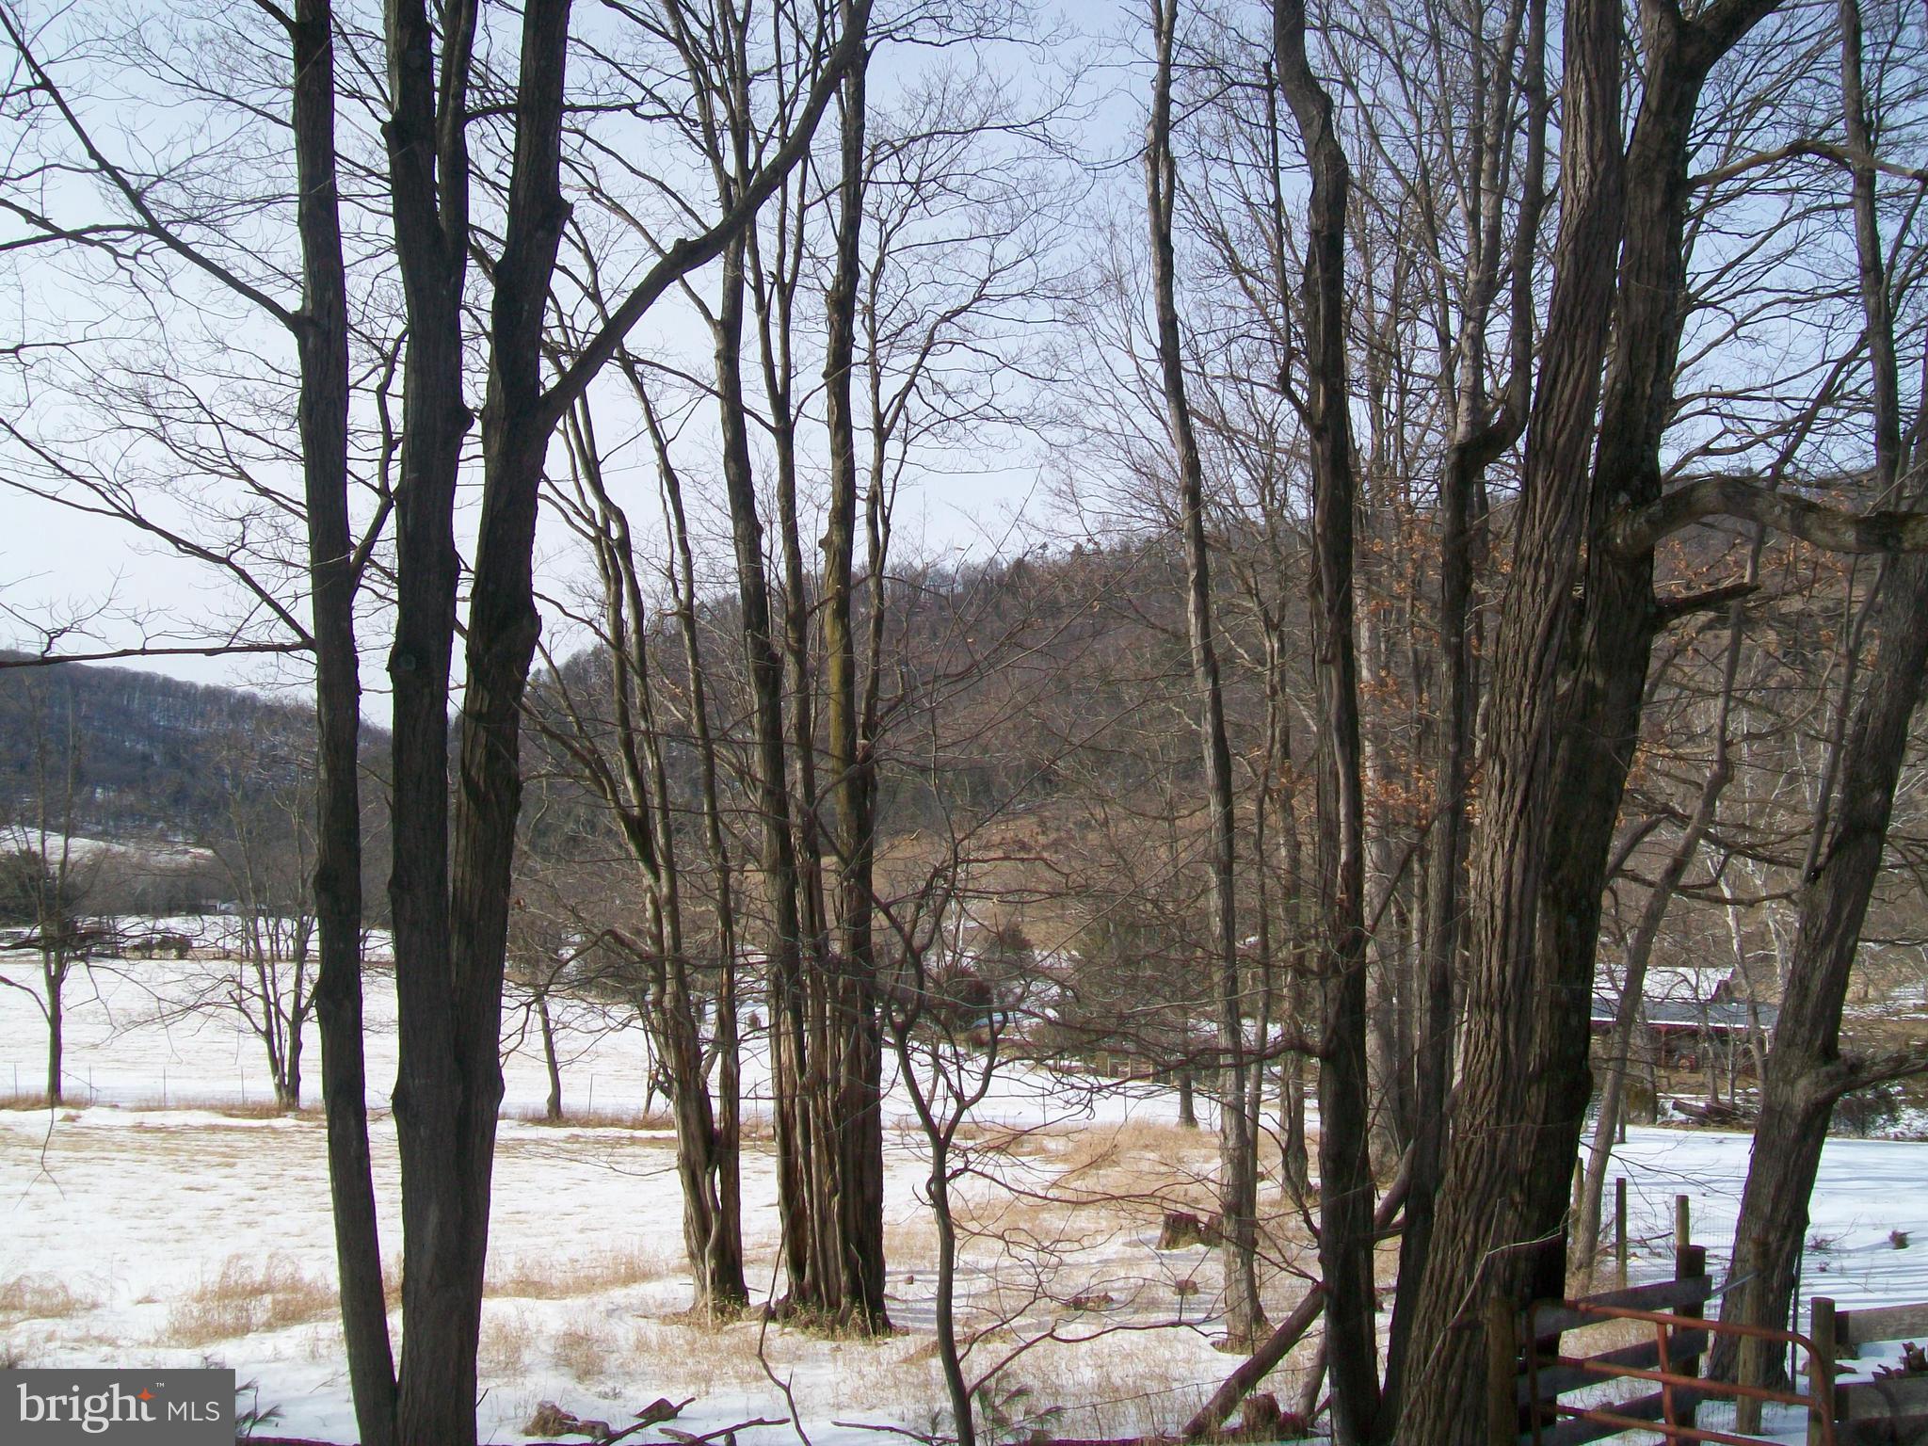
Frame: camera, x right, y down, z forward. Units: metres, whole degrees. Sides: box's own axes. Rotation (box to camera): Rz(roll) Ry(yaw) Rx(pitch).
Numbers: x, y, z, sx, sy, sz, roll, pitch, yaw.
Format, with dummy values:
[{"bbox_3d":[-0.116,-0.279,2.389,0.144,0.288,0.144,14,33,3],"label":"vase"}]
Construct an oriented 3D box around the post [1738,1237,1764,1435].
[{"bbox_3d":[5.288,4.116,12.700,0.157,1.313,0.157,2,0,0],"label":"post"}]

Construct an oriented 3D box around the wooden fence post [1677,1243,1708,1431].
[{"bbox_3d":[4.285,3.742,11.200,0.163,1.292,0.163,2,0,0],"label":"wooden fence post"}]

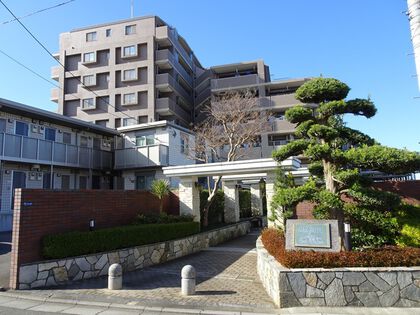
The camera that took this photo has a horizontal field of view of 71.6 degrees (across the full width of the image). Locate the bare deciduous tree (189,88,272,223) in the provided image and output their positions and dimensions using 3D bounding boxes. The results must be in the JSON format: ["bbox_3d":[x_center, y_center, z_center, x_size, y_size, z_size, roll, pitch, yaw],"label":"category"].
[{"bbox_3d":[0.822,0.044,11.082,3.050,5.095,2.700,-2,-7,0],"label":"bare deciduous tree"}]

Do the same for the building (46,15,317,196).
[{"bbox_3d":[-2.435,-4.677,39.126,33.000,22.700,14.800,-3,-8,14],"label":"building"}]

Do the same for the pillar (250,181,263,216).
[{"bbox_3d":[2.544,2.224,15.724,0.500,1.860,0.500,-5,-8,27],"label":"pillar"}]

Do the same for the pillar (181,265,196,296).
[{"bbox_3d":[-0.381,2.132,5.112,0.250,0.460,0.250,-2,-7,0],"label":"pillar"}]

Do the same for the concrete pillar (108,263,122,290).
[{"bbox_3d":[-1.746,2.194,5.401,0.250,0.428,0.250,-2,-7,0],"label":"concrete pillar"}]

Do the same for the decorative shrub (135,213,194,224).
[{"bbox_3d":[-1.294,1.991,8.520,0.700,0.680,1.900,-8,-10,40],"label":"decorative shrub"}]

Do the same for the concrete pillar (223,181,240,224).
[{"bbox_3d":[0.992,1.892,12.798,0.500,1.860,0.500,-5,-8,27],"label":"concrete pillar"}]

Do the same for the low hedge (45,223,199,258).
[{"bbox_3d":[-1.863,2.027,7.651,0.580,0.420,4.300,-7,-9,38],"label":"low hedge"}]

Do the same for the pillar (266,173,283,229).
[{"bbox_3d":[1.949,1.287,8.313,0.500,1.860,0.500,-5,-8,27],"label":"pillar"}]

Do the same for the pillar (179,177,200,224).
[{"bbox_3d":[-0.667,1.537,9.673,0.500,1.860,0.500,-5,-8,27],"label":"pillar"}]

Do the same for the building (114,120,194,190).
[{"bbox_3d":[-4.048,1.179,22.750,5.000,6.500,5.400,-5,-8,23],"label":"building"}]

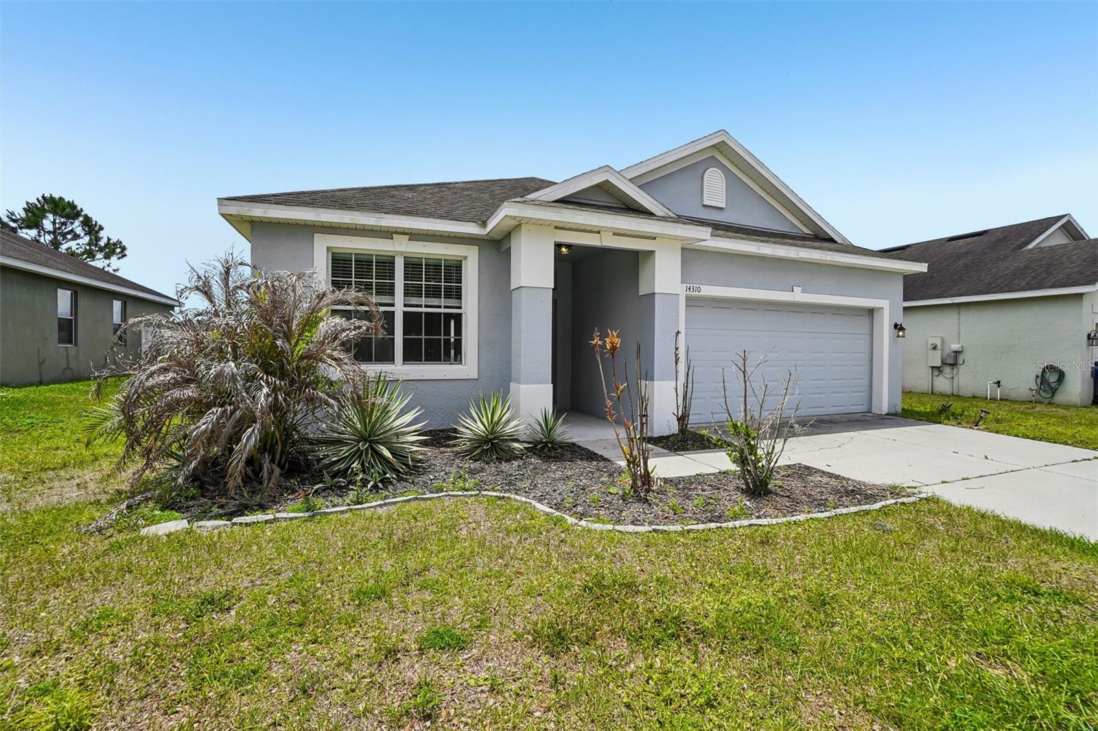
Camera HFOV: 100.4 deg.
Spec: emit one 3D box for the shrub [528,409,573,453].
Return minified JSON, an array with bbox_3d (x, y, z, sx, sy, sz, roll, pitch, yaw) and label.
[{"bbox_3d":[0.011,0.786,5.720,0.550,0.520,0.550,0,1,0],"label":"shrub"}]

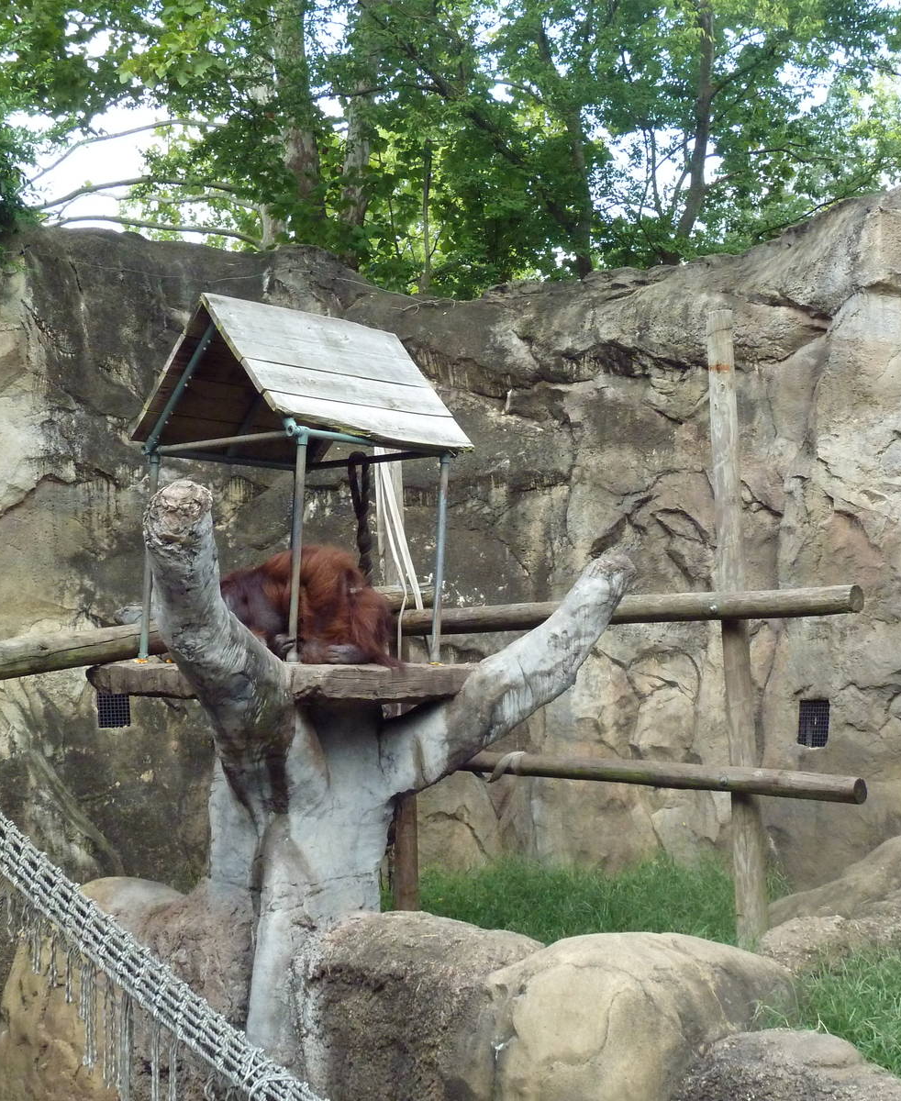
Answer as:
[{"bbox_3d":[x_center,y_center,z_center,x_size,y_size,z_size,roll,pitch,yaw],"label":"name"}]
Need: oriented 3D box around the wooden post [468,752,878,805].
[{"bbox_3d":[1.152,1.399,11.696,2.960,0.155,0.155,0,-2,33],"label":"wooden post"}]

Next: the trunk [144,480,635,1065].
[{"bbox_3d":[-0.265,1.110,9.400,2.380,2.800,1.700,-1,-3,0],"label":"trunk"}]

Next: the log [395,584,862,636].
[{"bbox_3d":[0.988,0.394,11.850,3.321,0.168,0.168,-4,-5,33],"label":"log"}]

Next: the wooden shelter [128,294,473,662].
[{"bbox_3d":[-0.837,-0.351,10.404,1.367,1.933,1.331,5,-5,-44],"label":"wooden shelter"}]

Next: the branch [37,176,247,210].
[{"bbox_3d":[-2.816,-3.255,17.000,1.950,0.320,0.350,-1,-3,0],"label":"branch"}]

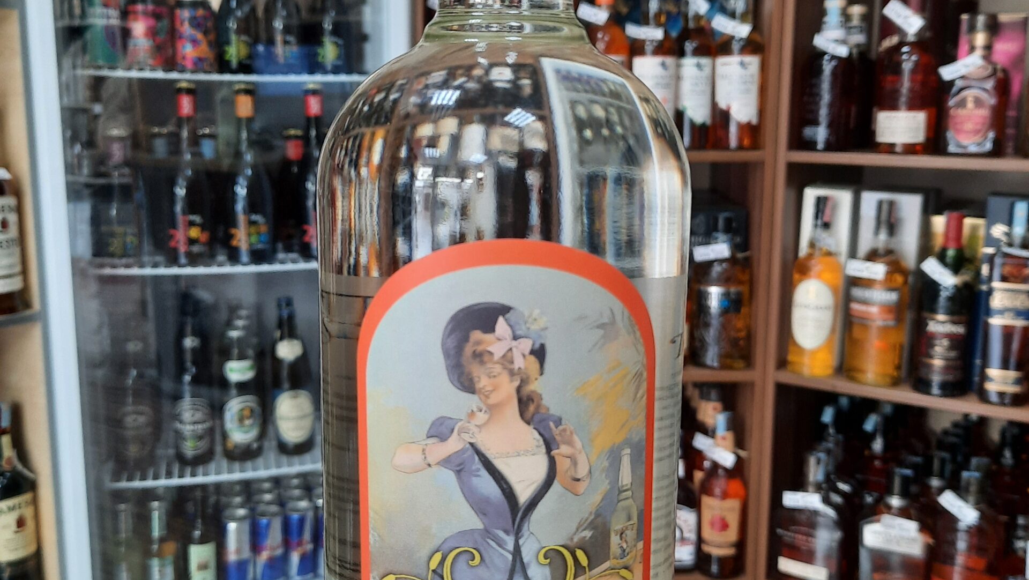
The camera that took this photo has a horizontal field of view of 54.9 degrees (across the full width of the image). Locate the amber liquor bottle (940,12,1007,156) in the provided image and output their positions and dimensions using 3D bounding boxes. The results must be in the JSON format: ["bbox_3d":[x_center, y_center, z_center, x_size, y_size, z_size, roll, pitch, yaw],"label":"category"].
[{"bbox_3d":[0.690,-0.308,1.486,0.088,0.208,0.085,7,11,35],"label":"amber liquor bottle"}]

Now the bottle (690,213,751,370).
[{"bbox_3d":[0.351,-0.001,1.675,0.093,0.255,0.090,2,10,11],"label":"bottle"}]

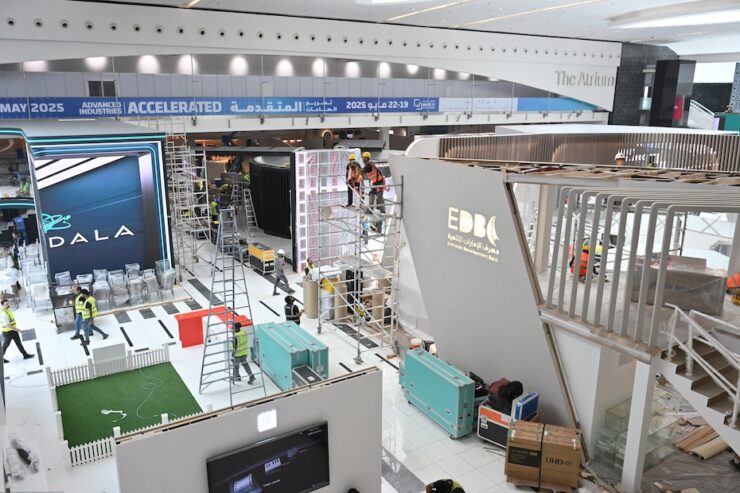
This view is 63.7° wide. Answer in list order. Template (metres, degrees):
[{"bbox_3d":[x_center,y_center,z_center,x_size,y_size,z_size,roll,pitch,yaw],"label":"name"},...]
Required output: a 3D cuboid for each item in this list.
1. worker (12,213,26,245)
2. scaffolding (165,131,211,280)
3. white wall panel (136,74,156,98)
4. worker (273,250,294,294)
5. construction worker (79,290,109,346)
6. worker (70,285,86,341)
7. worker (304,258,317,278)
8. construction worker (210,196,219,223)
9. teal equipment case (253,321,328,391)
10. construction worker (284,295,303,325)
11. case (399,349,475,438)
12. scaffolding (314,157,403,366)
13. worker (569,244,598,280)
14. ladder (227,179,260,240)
[{"bbox_3d":[-16.732,-0.788,28.275,0.550,1.730,0.400,-9,17,-31],"label":"worker"},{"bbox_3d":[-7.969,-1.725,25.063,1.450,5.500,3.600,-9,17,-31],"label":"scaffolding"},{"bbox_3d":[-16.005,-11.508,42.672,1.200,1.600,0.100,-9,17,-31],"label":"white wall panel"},{"bbox_3d":[-3.341,0.981,22.964,0.750,1.770,0.500,-6,16,-22],"label":"worker"},{"bbox_3d":[-8.579,2.155,18.487,0.780,1.710,0.480,-10,18,-33],"label":"construction worker"},{"bbox_3d":[-8.974,1.995,18.391,0.680,1.710,0.520,-9,17,-31],"label":"worker"},{"bbox_3d":[-2.115,1.222,21.569,0.520,1.670,0.420,-8,17,-28],"label":"worker"},{"bbox_3d":[-9.031,-2.111,34.706,0.520,1.700,0.450,7,16,23],"label":"construction worker"},{"bbox_3d":[-2.083,3.038,16.066,0.970,1.320,2.100,-9,17,-31],"label":"teal equipment case"},{"bbox_3d":[-2.357,2.281,18.185,0.500,1.700,0.500,-13,20,-42],"label":"construction worker"},{"bbox_3d":[1.606,3.434,13.912,0.460,1.370,1.950,-9,17,-30],"label":"case"},{"bbox_3d":[-0.385,0.296,18.021,1.450,5.650,2.600,-9,17,-31],"label":"scaffolding"},{"bbox_3d":[5.266,0.404,14.561,0.650,1.000,0.600,-9,17,-31],"label":"worker"},{"bbox_3d":[-6.970,-2.160,32.783,1.600,2.800,1.000,2,15,5],"label":"ladder"}]

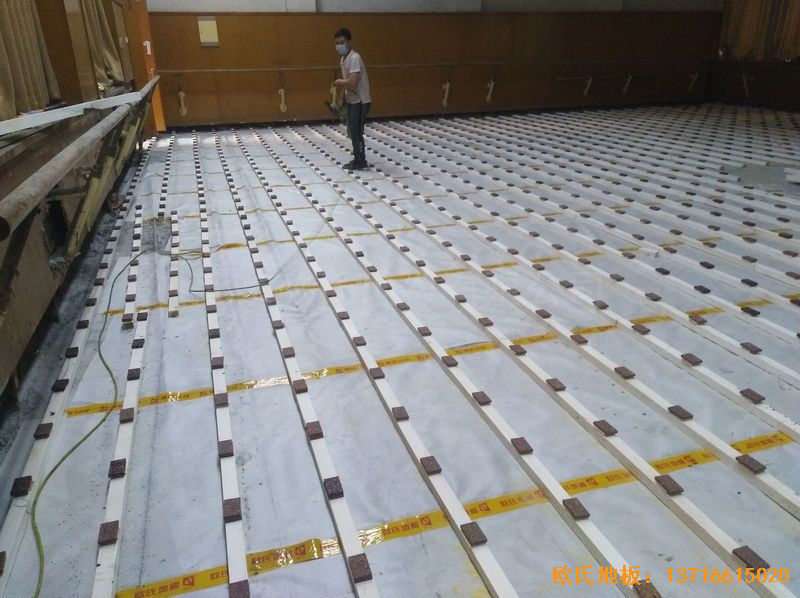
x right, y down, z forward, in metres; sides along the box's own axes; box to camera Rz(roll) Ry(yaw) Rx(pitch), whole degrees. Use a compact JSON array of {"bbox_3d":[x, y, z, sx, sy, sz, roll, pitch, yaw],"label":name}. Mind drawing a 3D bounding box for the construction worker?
[{"bbox_3d":[-0.598,-2.470,7.497,0.450,1.652,0.500,-11,25,-24],"label":"construction worker"}]

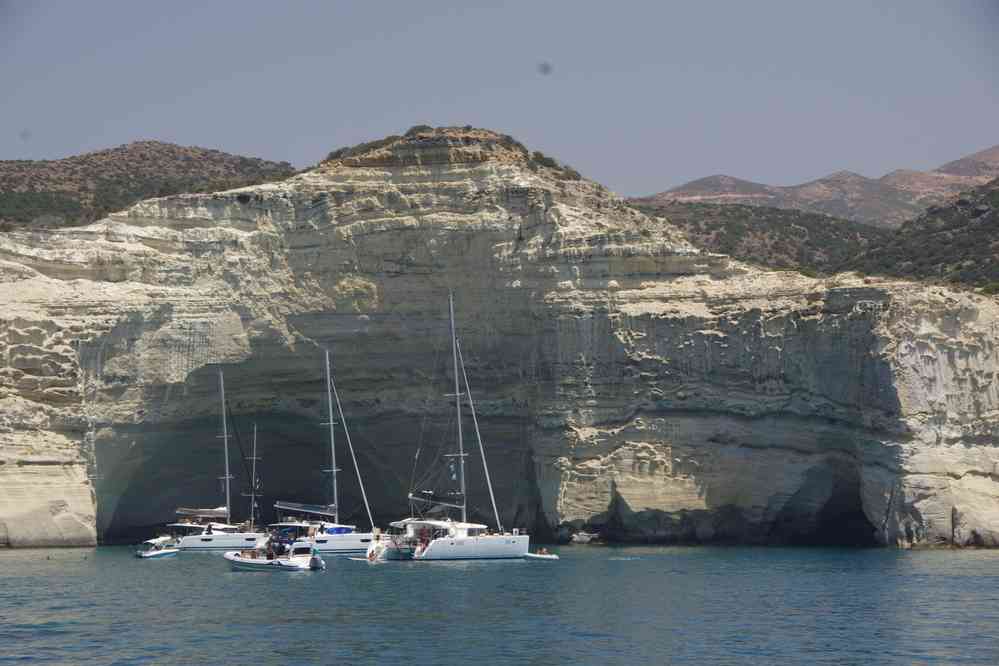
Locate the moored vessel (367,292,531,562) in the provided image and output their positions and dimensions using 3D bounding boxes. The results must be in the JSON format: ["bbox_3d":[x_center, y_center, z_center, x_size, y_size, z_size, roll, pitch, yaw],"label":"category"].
[{"bbox_3d":[-4.349,8.332,209.984,13.600,23.600,7.600,4,-6,-43],"label":"moored vessel"}]

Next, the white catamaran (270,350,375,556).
[{"bbox_3d":[-17.484,12.452,248.280,13.000,21.300,7.200,3,-5,-34],"label":"white catamaran"}]

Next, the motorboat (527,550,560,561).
[{"bbox_3d":[3.757,19.117,206.139,3.200,0.800,1.600,0,-4,5],"label":"motorboat"}]

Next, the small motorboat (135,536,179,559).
[{"bbox_3d":[-30.995,19.421,218.152,4.600,2.150,1.900,3,-5,-30],"label":"small motorboat"}]

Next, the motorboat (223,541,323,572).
[{"bbox_3d":[-15.221,15.223,163.312,7.000,2.150,2.500,-1,-4,10],"label":"motorboat"}]

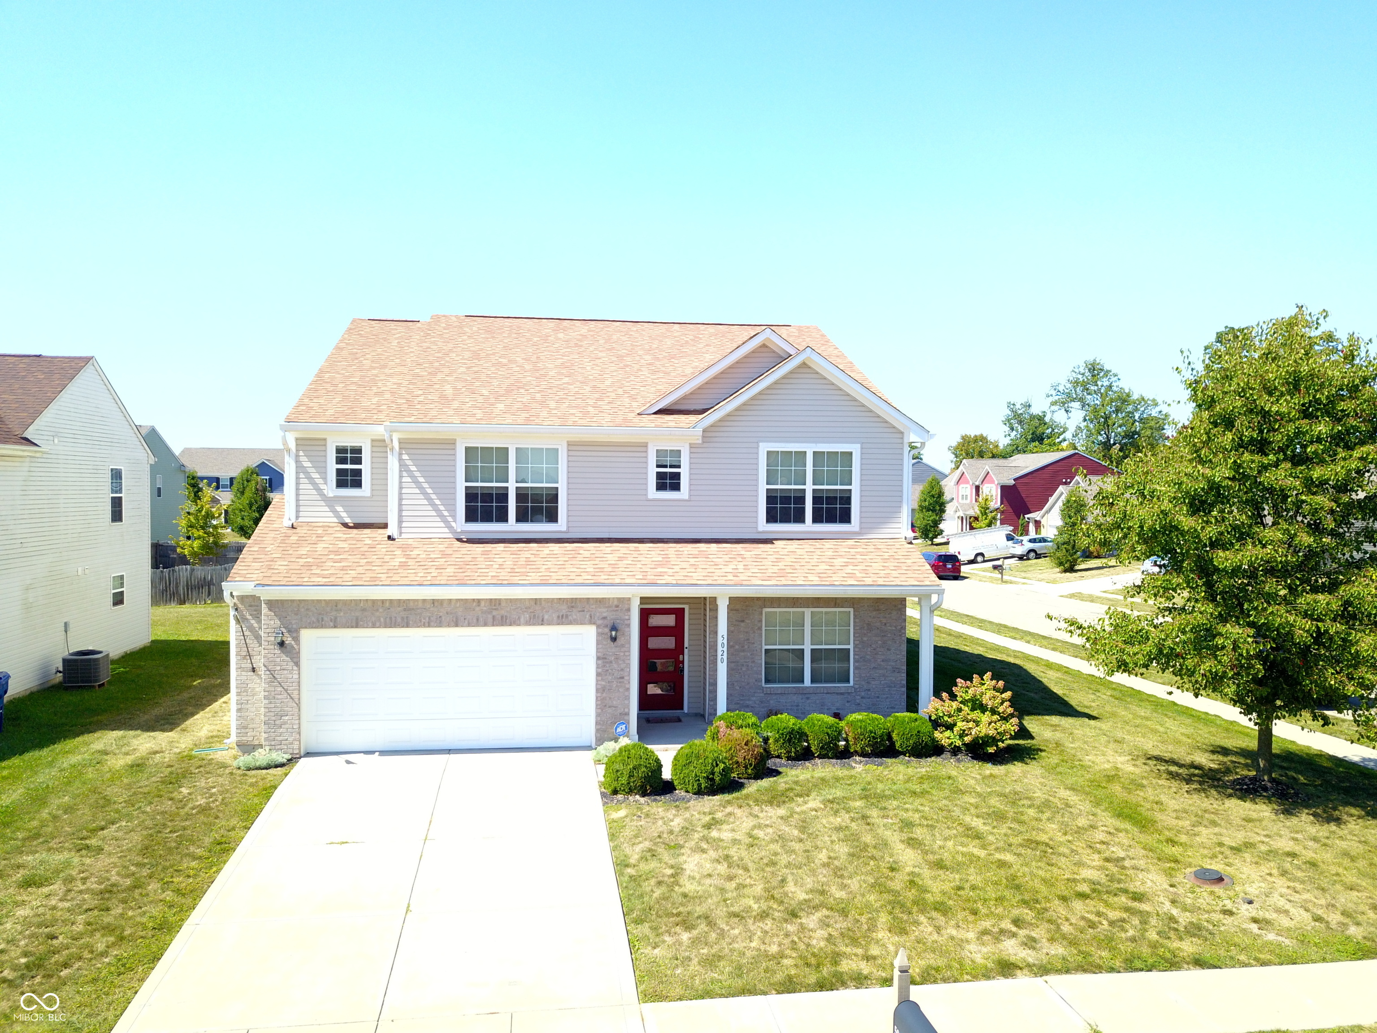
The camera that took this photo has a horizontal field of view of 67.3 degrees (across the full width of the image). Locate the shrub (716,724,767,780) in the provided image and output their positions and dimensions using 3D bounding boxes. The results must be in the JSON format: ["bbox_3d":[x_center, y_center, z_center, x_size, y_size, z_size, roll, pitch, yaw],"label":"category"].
[{"bbox_3d":[0.857,3.802,16.652,0.840,0.830,0.840,0,2,-8],"label":"shrub"}]

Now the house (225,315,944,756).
[{"bbox_3d":[-2.448,-0.550,25.072,12.350,8.750,15.850,0,2,-8],"label":"house"}]

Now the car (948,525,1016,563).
[{"bbox_3d":[22.734,2.318,78.200,5.700,2.250,2.000,-6,2,-7],"label":"car"}]

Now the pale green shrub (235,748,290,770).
[{"bbox_3d":[-7.000,3.980,17.000,0.920,0.380,0.720,0,2,-7],"label":"pale green shrub"}]

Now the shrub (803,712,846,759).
[{"bbox_3d":[2.321,3.758,17.712,0.800,0.780,0.800,0,2,-8],"label":"shrub"}]

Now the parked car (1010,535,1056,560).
[{"bbox_3d":[25.991,2.153,75.140,4.650,1.710,1.840,-6,3,-8],"label":"parked car"}]

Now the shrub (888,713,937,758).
[{"bbox_3d":[3.879,3.795,17.930,0.860,0.770,0.860,0,2,-8],"label":"shrub"}]

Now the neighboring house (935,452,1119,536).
[{"bbox_3d":[31.454,-1.738,95.639,11.800,8.000,14.500,0,2,-7],"label":"neighboring house"}]

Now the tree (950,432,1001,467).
[{"bbox_3d":[36.598,-4.762,131.964,7.500,11.750,7.500,0,2,-7],"label":"tree"}]

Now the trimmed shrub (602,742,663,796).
[{"bbox_3d":[-0.860,3.910,16.150,0.950,0.850,0.930,0,2,-7],"label":"trimmed shrub"}]

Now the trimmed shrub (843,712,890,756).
[{"bbox_3d":[3.076,3.744,17.817,0.820,0.760,0.820,0,2,-8],"label":"trimmed shrub"}]

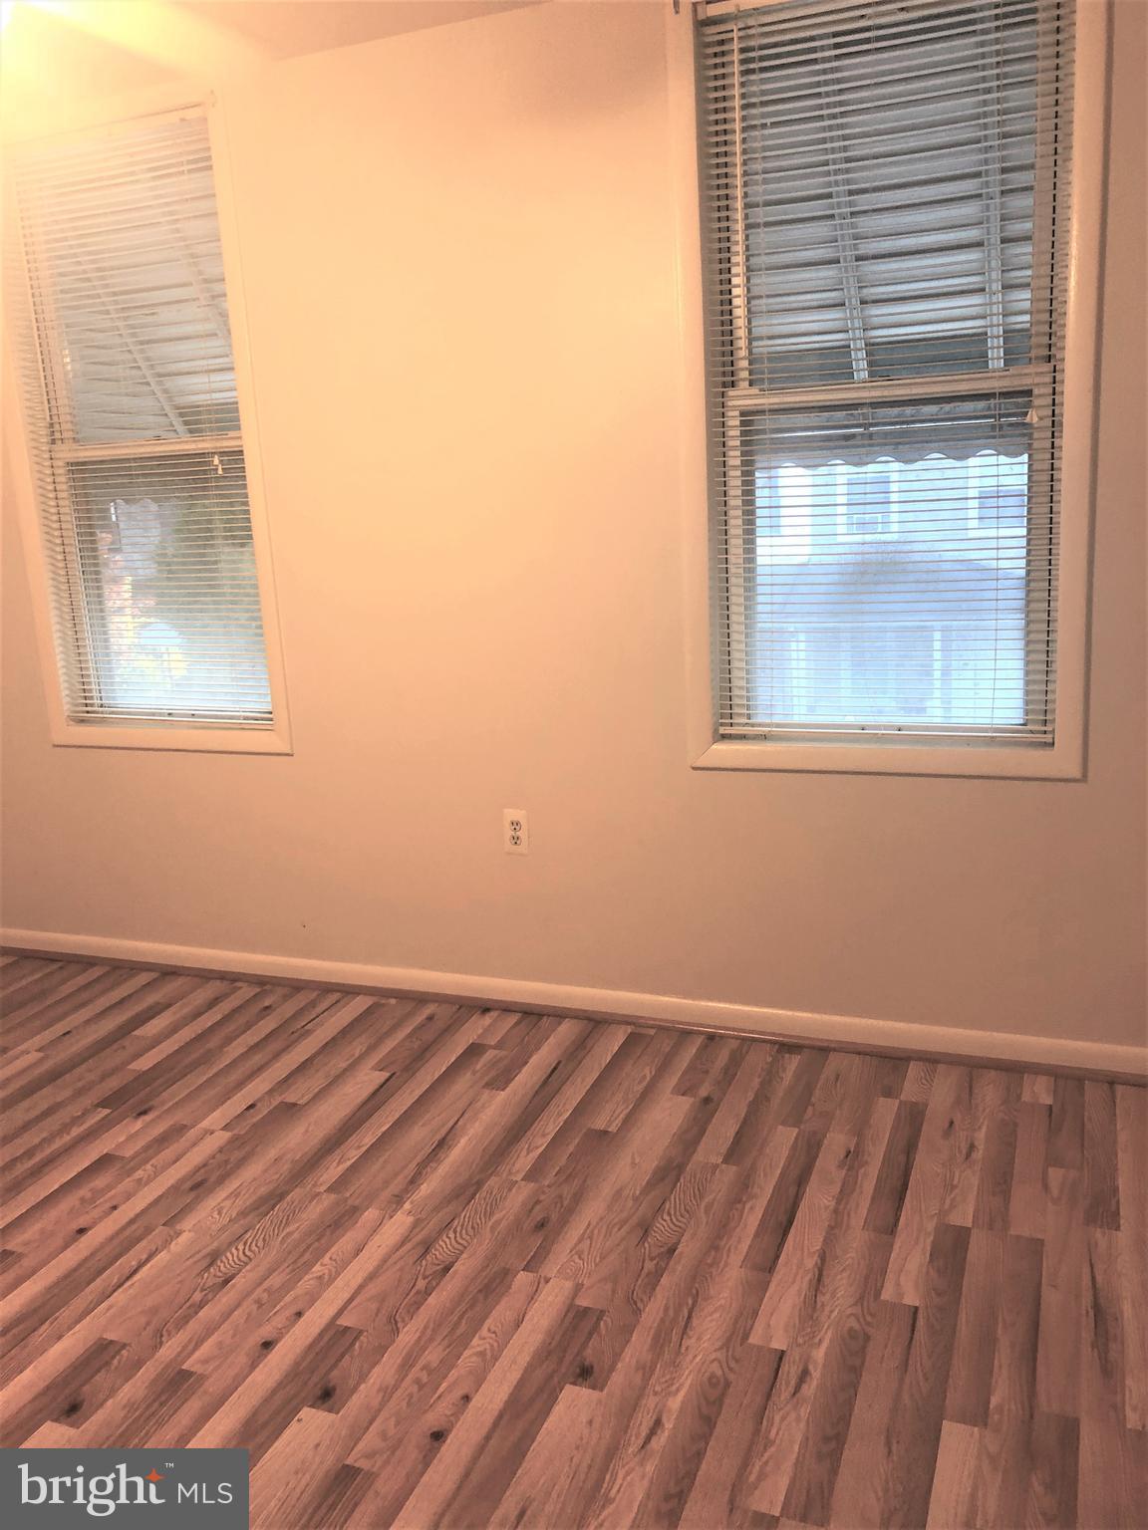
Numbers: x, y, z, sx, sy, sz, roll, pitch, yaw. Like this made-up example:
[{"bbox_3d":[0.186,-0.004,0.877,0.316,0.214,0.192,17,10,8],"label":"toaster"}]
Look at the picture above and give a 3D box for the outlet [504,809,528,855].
[{"bbox_3d":[-0.153,0.175,3.222,0.070,0.117,0.009,2,14,22],"label":"outlet"}]

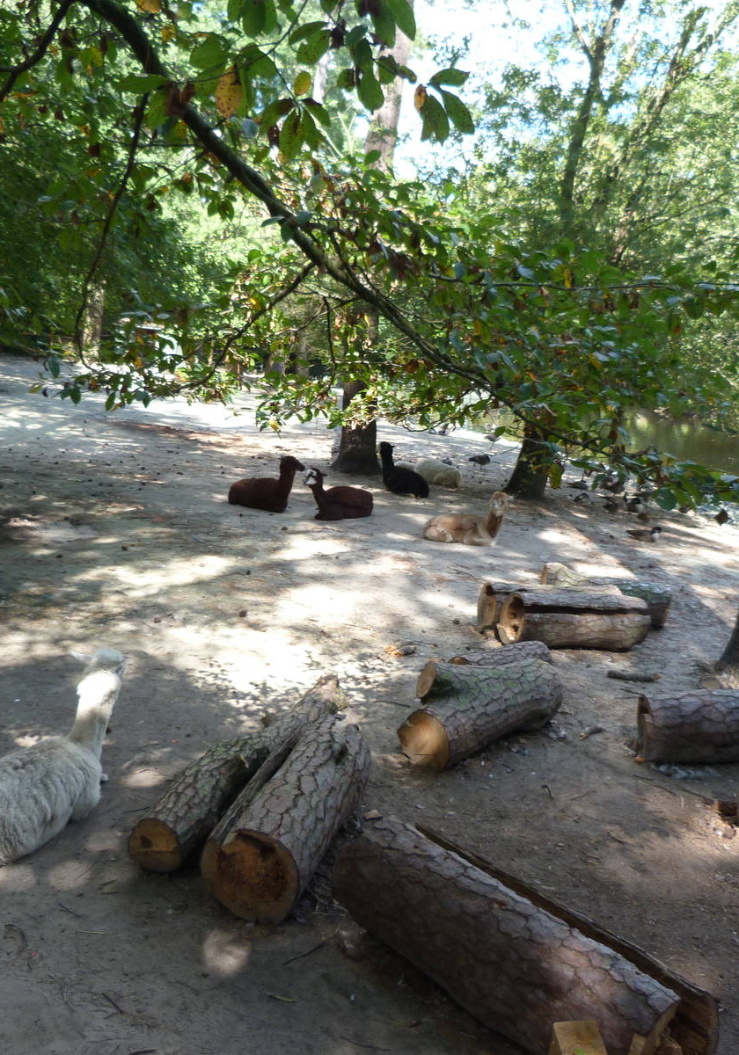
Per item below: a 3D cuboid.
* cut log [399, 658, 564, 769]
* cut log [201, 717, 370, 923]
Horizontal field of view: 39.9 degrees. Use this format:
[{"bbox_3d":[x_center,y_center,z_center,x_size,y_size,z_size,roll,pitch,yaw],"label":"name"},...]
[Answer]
[{"bbox_3d":[0.645,1.138,6.470,0.560,0.430,1.200,12,14,40],"label":"cut log"},{"bbox_3d":[-0.333,1.370,5.021,0.450,0.420,1.460,5,11,13],"label":"cut log"}]

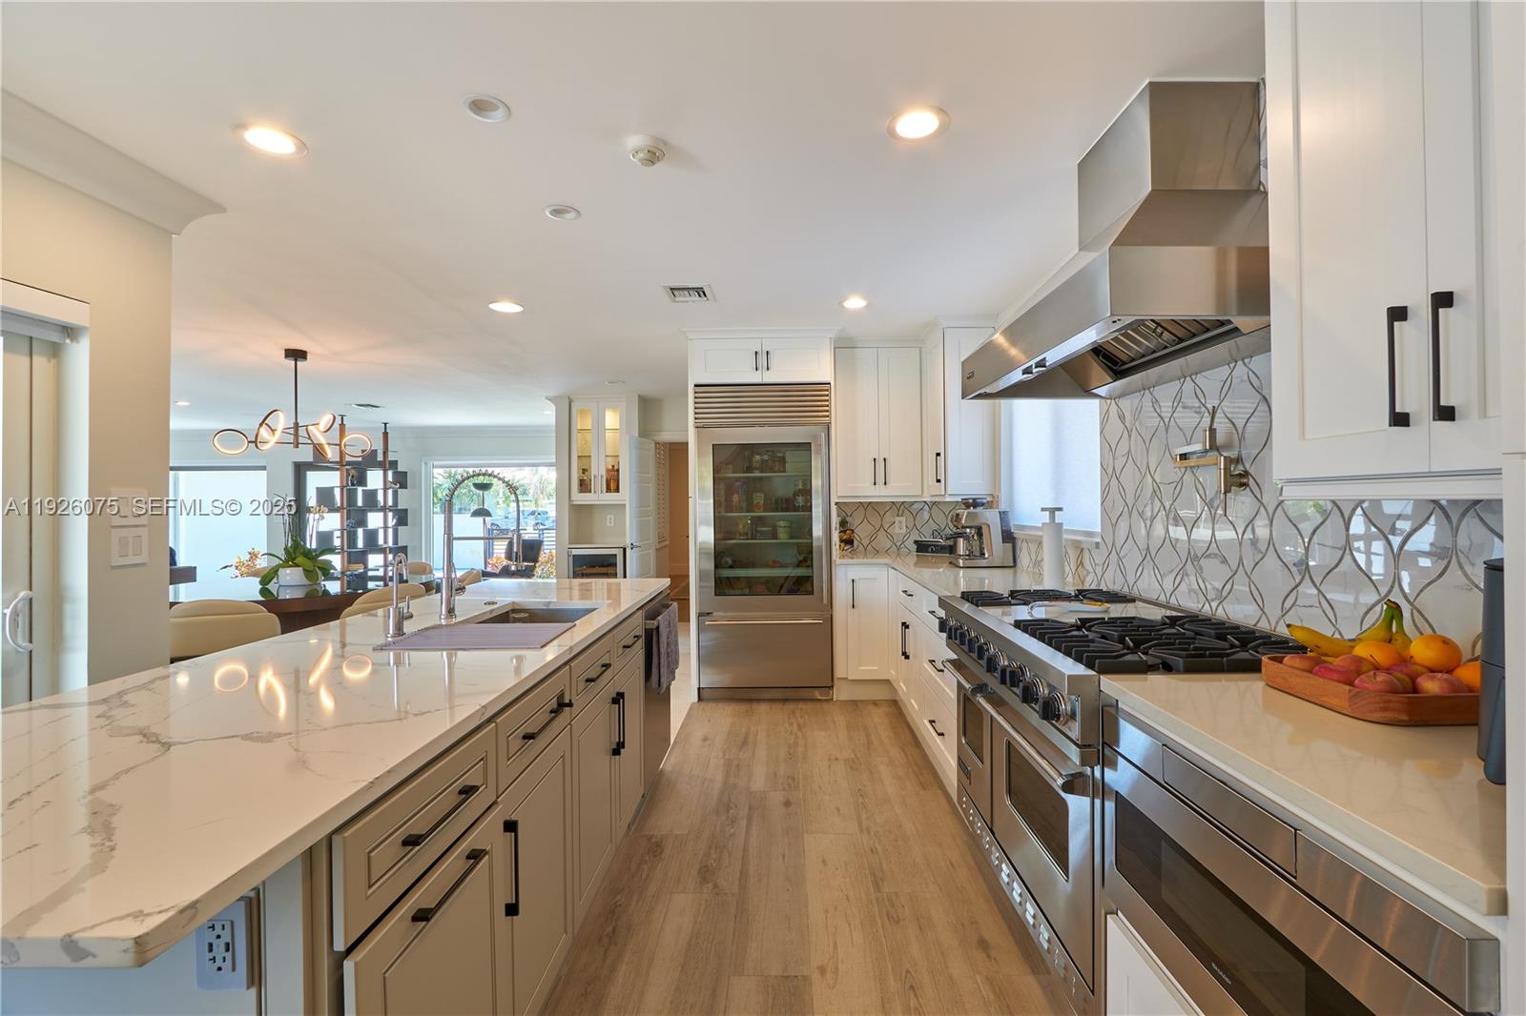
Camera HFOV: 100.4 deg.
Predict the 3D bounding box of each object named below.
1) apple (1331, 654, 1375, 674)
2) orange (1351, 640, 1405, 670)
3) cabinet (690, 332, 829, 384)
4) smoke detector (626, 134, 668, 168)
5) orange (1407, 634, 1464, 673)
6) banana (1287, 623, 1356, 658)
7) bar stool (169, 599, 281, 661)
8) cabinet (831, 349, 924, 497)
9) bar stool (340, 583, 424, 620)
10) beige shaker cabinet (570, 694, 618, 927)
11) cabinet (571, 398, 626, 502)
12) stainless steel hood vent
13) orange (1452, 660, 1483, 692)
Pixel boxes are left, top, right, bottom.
[{"bbox_3d":[1.169,0.319,1.251,0.073,0.067,0.073,-1,0,2],"label":"apple"},{"bbox_3d":[1.260,0.308,1.298,0.077,0.075,0.077,-1,0,2],"label":"orange"},{"bbox_3d":[-0.010,-1.007,4.535,0.950,0.350,0.580,-1,0,2],"label":"cabinet"},{"bbox_3d":[-0.385,-1.165,2.093,0.134,0.055,0.134,-1,0,2],"label":"smoke detector"},{"bbox_3d":[1.345,0.290,1.270,0.077,0.072,0.077,-1,0,2],"label":"orange"},{"bbox_3d":[1.227,0.292,1.390,0.170,0.075,0.050,0,0,20],"label":"banana"},{"bbox_3d":[-3.092,0.917,3.687,0.570,0.820,0.560,-1,0,-25],"label":"bar stool"},{"bbox_3d":[0.837,-0.620,4.715,0.605,1.060,0.330,-1,0,2],"label":"cabinet"},{"bbox_3d":[-2.500,0.908,4.297,0.550,0.820,0.550,0,0,34],"label":"bar stool"},{"bbox_3d":[-0.799,0.910,2.035,0.540,0.605,0.452,-1,0,2],"label":"beige shaker cabinet"},{"bbox_3d":[-1.762,-0.616,7.024,0.590,1.090,0.330,-1,0,2],"label":"cabinet"},{"bbox_3d":[1.118,-0.832,2.057,0.605,0.757,1.220,-1,0,2],"label":"stainless steel hood vent"},{"bbox_3d":[1.389,0.336,1.235,0.076,0.072,0.076,-1,0,2],"label":"orange"}]

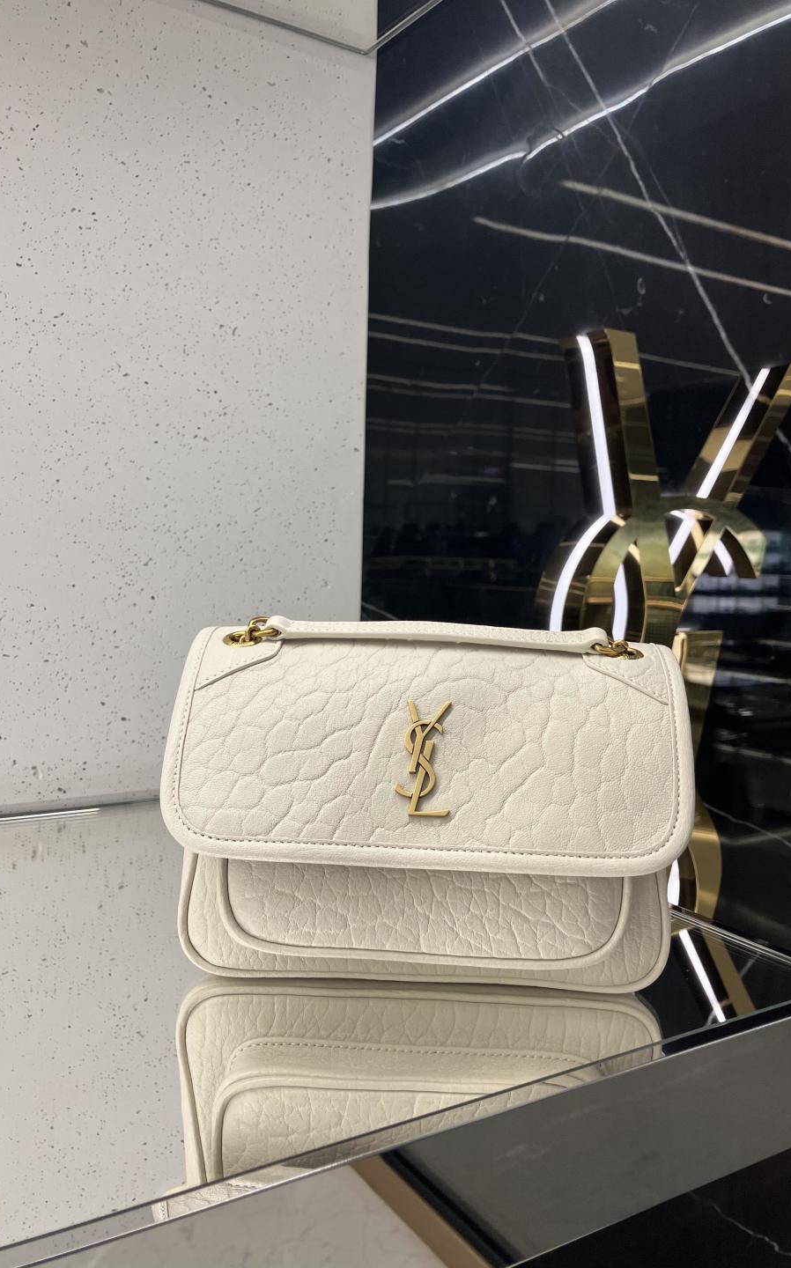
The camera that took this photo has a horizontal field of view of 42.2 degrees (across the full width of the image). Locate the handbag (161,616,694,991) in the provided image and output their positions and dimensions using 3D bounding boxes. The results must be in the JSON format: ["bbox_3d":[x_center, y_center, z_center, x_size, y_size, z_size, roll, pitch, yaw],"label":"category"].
[{"bbox_3d":[0.017,0.097,0.597,0.278,0.200,0.120,2,4,3],"label":"handbag"}]

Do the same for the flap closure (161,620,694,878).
[{"bbox_3d":[0.018,0.061,0.585,0.277,0.120,0.100,2,4,3],"label":"flap closure"}]

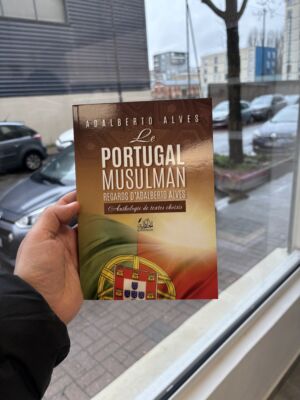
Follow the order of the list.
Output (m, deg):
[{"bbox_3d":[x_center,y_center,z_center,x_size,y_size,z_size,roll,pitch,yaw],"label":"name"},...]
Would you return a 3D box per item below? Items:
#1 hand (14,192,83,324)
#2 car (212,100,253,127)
[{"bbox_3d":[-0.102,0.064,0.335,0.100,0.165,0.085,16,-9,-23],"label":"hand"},{"bbox_3d":[4.900,-5.300,18.500,1.770,1.480,4.200,10,23,37],"label":"car"}]

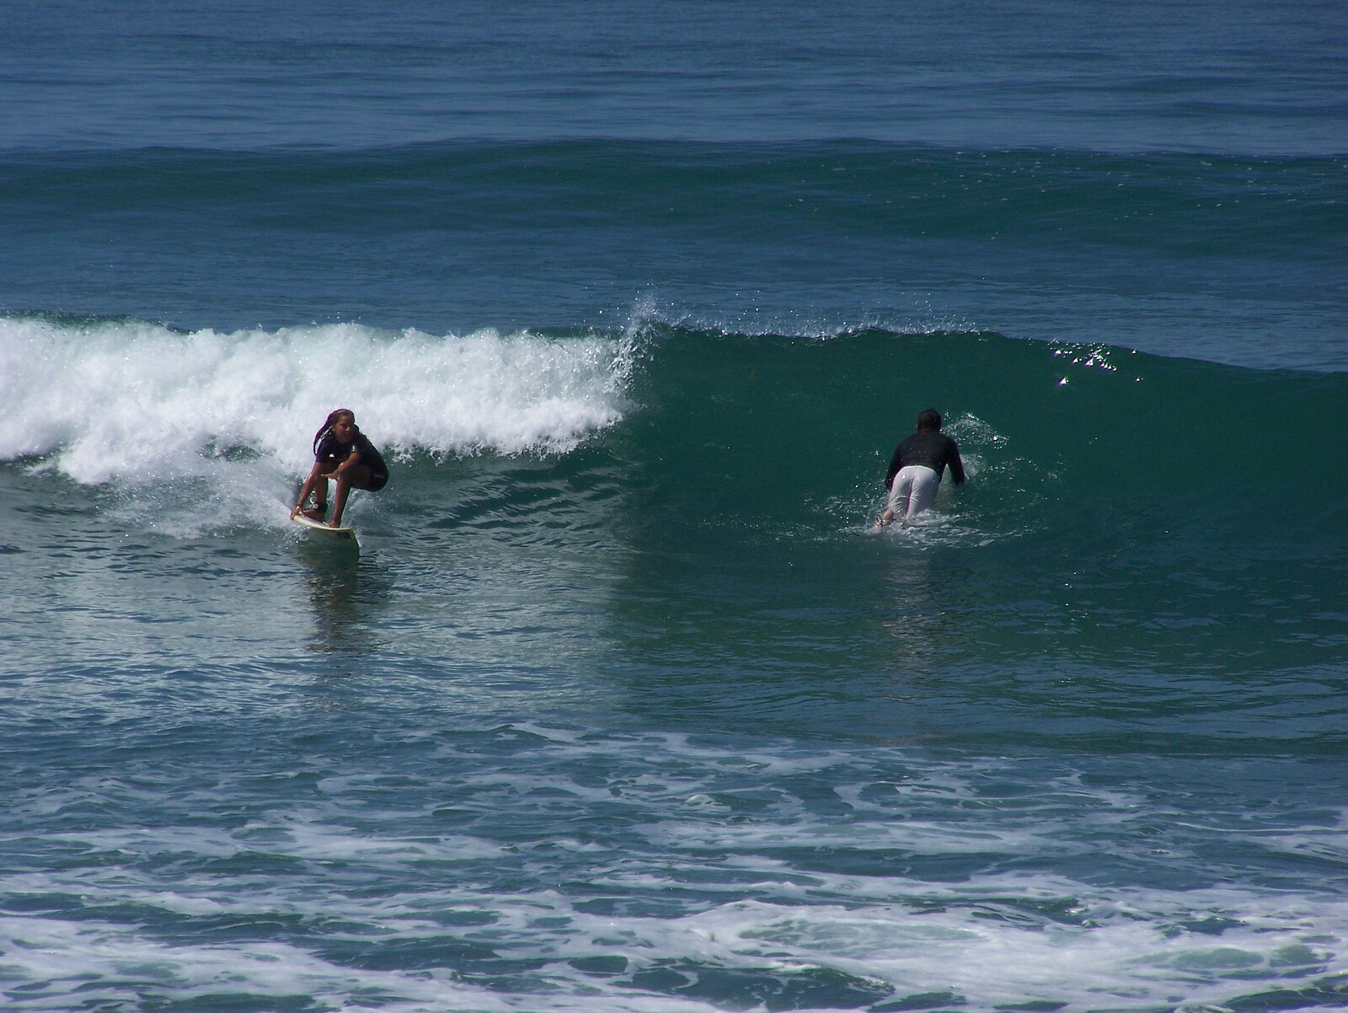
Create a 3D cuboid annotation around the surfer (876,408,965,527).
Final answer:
[{"bbox_3d":[1.856,-0.265,107.500,0.600,0.470,1.550,4,27,14],"label":"surfer"}]

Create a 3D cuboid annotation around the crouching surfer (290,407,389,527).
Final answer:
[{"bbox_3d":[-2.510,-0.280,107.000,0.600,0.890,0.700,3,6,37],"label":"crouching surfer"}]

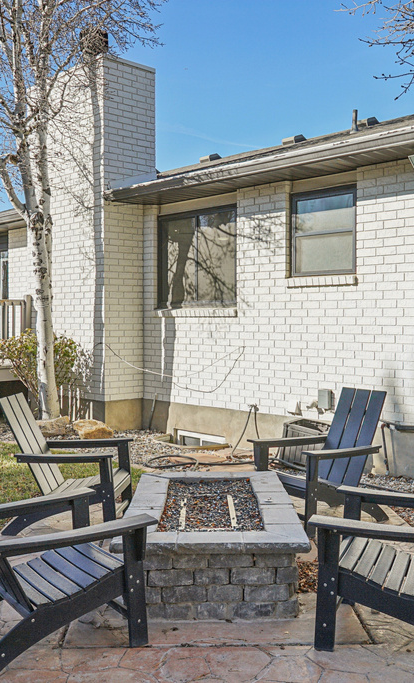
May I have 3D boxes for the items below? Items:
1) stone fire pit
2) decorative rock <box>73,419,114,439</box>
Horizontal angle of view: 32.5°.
[{"bbox_3d":[0.018,1.114,4.120,0.930,0.373,1.540,0,2,0],"label":"stone fire pit"},{"bbox_3d":[-1.337,1.037,8.380,0.470,0.250,0.360,0,2,-9],"label":"decorative rock"}]

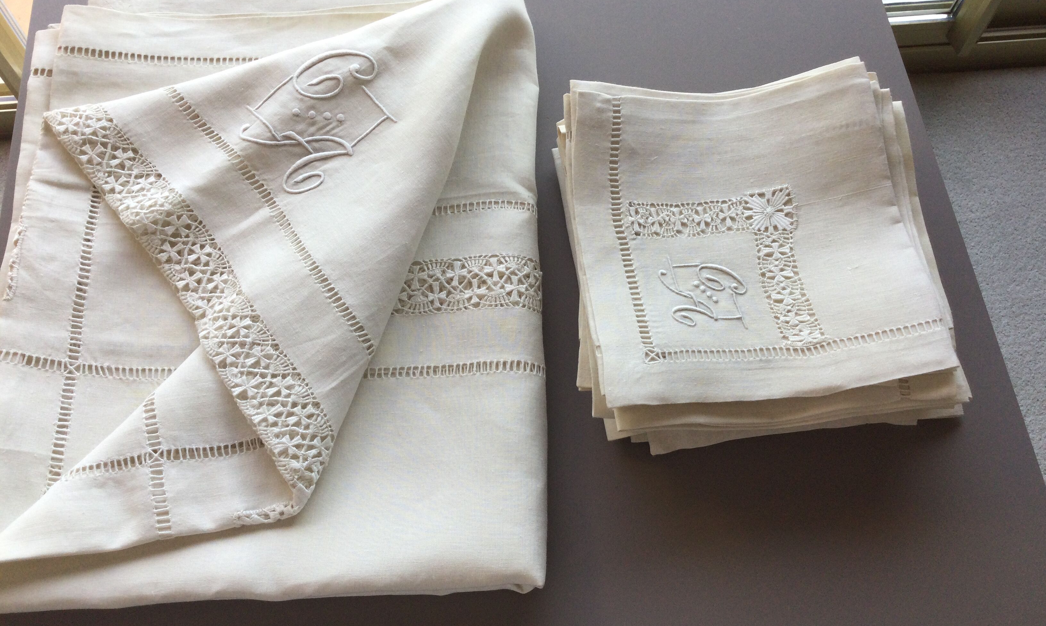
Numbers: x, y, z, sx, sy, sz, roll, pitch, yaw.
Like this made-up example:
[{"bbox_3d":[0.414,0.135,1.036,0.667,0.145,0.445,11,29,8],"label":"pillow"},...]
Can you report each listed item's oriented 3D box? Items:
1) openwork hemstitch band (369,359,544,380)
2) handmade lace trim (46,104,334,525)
[{"bbox_3d":[-0.044,0.036,0.605,0.116,0.008,0.014,0,65,0],"label":"openwork hemstitch band"},{"bbox_3d":[-0.219,-0.021,0.619,0.076,0.022,0.362,-28,68,-12],"label":"handmade lace trim"}]

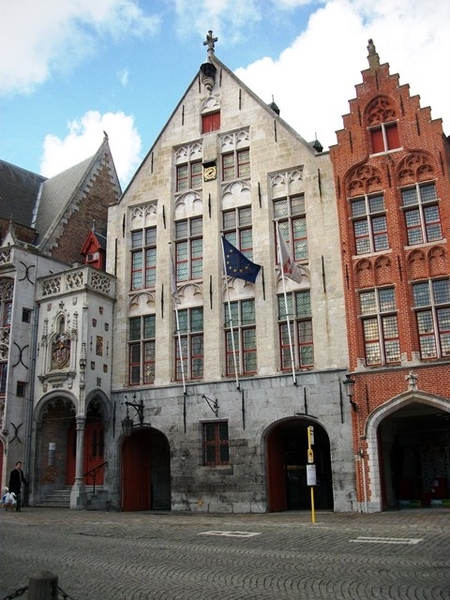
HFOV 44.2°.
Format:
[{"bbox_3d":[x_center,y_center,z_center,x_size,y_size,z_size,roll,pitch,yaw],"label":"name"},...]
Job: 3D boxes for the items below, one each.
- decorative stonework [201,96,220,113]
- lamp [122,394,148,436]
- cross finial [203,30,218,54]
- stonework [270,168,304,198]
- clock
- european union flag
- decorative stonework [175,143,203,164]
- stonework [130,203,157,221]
[{"bbox_3d":[-0.611,-8.464,23.977,0.919,0.768,0.222,-9,-17,25],"label":"decorative stonework"},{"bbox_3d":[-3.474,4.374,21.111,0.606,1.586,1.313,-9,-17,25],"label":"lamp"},{"bbox_3d":[-0.633,-11.592,24.945,0.707,1.232,0.687,-9,-17,25],"label":"cross finial"},{"bbox_3d":[2.384,-4.514,21.392,1.363,1.010,0.222,-9,-17,25],"label":"stonework"},{"bbox_3d":[-0.603,-5.203,22.922,0.596,0.576,0.121,-9,-17,25],"label":"clock"},{"bbox_3d":[0.630,-1.484,20.305,1.515,2.000,0.505,-9,-17,25],"label":"european union flag"},{"bbox_3d":[-1.558,-6.309,23.880,1.333,0.828,0.222,-9,-17,25],"label":"decorative stonework"},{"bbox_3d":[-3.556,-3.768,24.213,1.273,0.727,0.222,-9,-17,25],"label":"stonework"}]

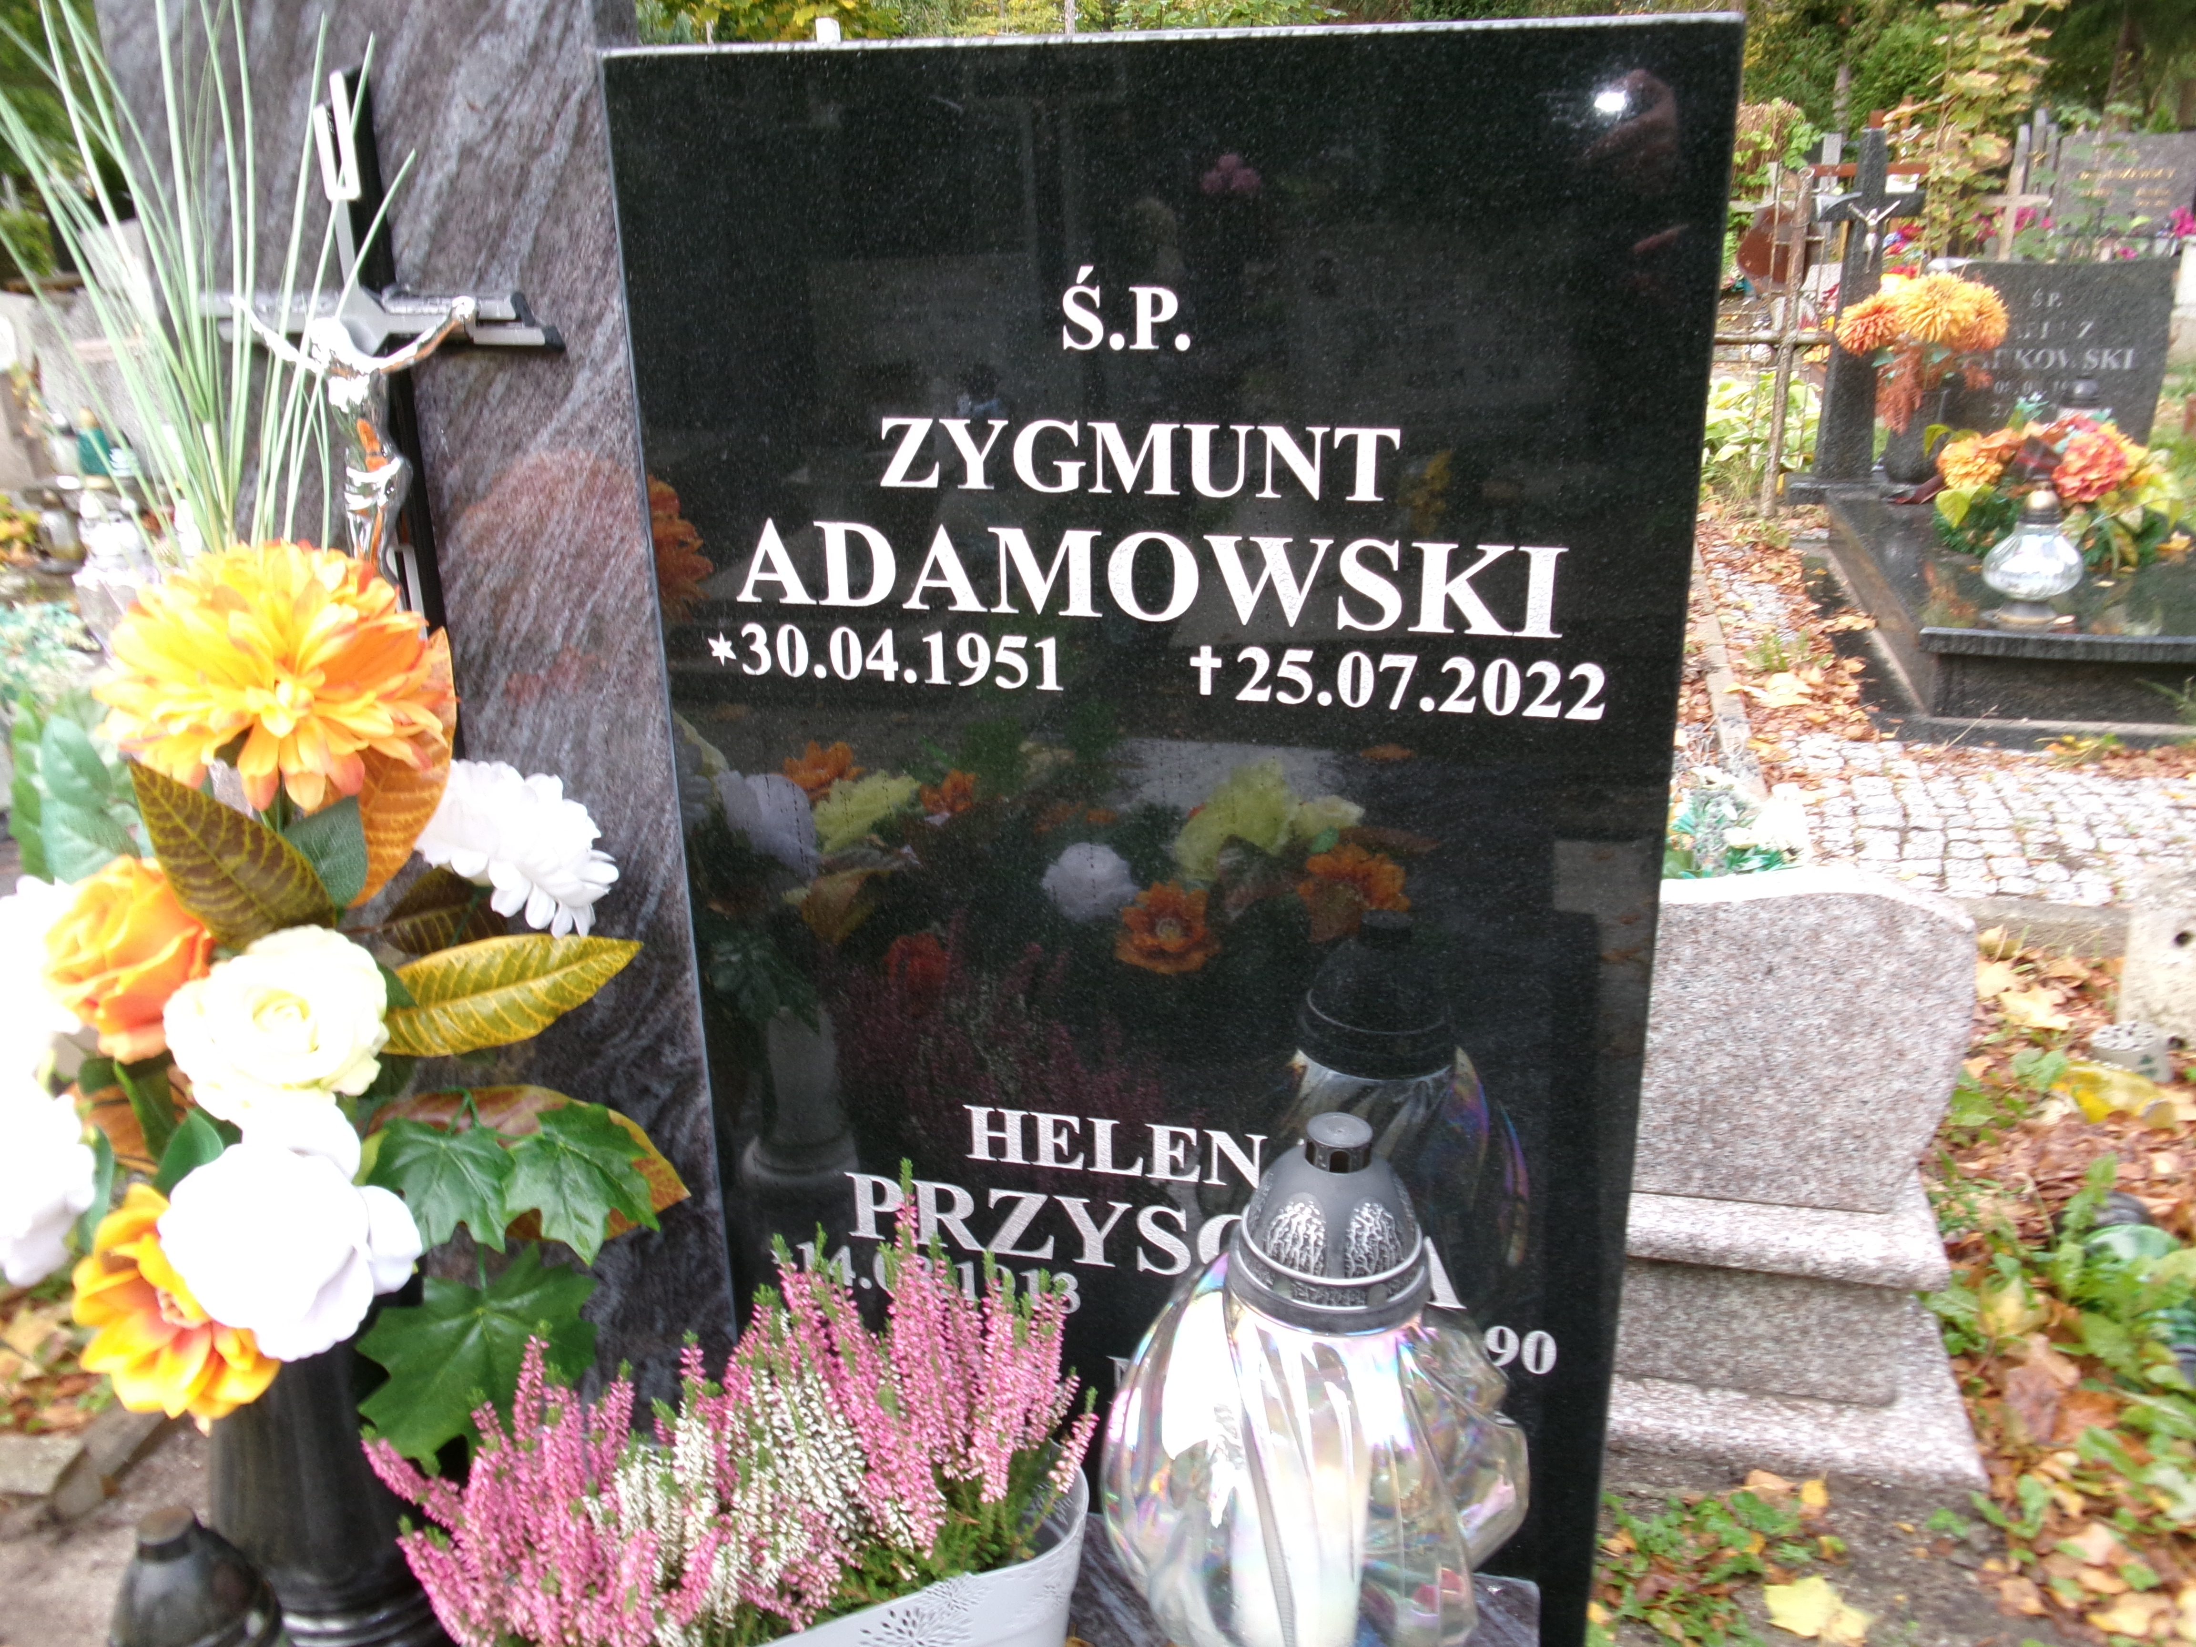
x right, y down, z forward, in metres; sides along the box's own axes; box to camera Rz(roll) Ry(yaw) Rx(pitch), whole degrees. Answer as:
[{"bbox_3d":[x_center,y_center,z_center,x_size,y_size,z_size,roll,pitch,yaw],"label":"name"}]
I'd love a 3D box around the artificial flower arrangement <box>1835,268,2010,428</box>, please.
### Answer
[{"bbox_3d":[2.457,-1.397,5.253,0.470,0.440,0.360,4,20,15],"label":"artificial flower arrangement"}]

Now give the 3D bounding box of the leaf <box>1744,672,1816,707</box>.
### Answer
[{"bbox_3d":[1.614,-0.315,4.205,0.170,0.040,0.180,7,21,20],"label":"leaf"}]

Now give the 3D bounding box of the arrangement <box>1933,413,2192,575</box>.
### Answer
[{"bbox_3d":[2.481,-0.885,4.565,0.560,0.340,0.380,4,20,15],"label":"arrangement"}]

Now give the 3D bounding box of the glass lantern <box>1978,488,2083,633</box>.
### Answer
[{"bbox_3d":[2.031,-0.583,3.818,0.220,0.290,0.220,4,20,15],"label":"glass lantern"}]

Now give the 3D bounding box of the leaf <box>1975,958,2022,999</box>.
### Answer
[{"bbox_3d":[1.437,0.249,2.847,0.100,0.030,0.130,9,22,27],"label":"leaf"}]

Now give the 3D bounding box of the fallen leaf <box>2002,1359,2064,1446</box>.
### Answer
[{"bbox_3d":[0.958,0.594,1.821,0.065,0.020,0.110,11,49,30],"label":"fallen leaf"}]

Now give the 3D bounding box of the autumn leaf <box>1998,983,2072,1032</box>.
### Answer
[{"bbox_3d":[1.446,0.285,2.746,0.115,0.030,0.150,10,22,28],"label":"autumn leaf"}]

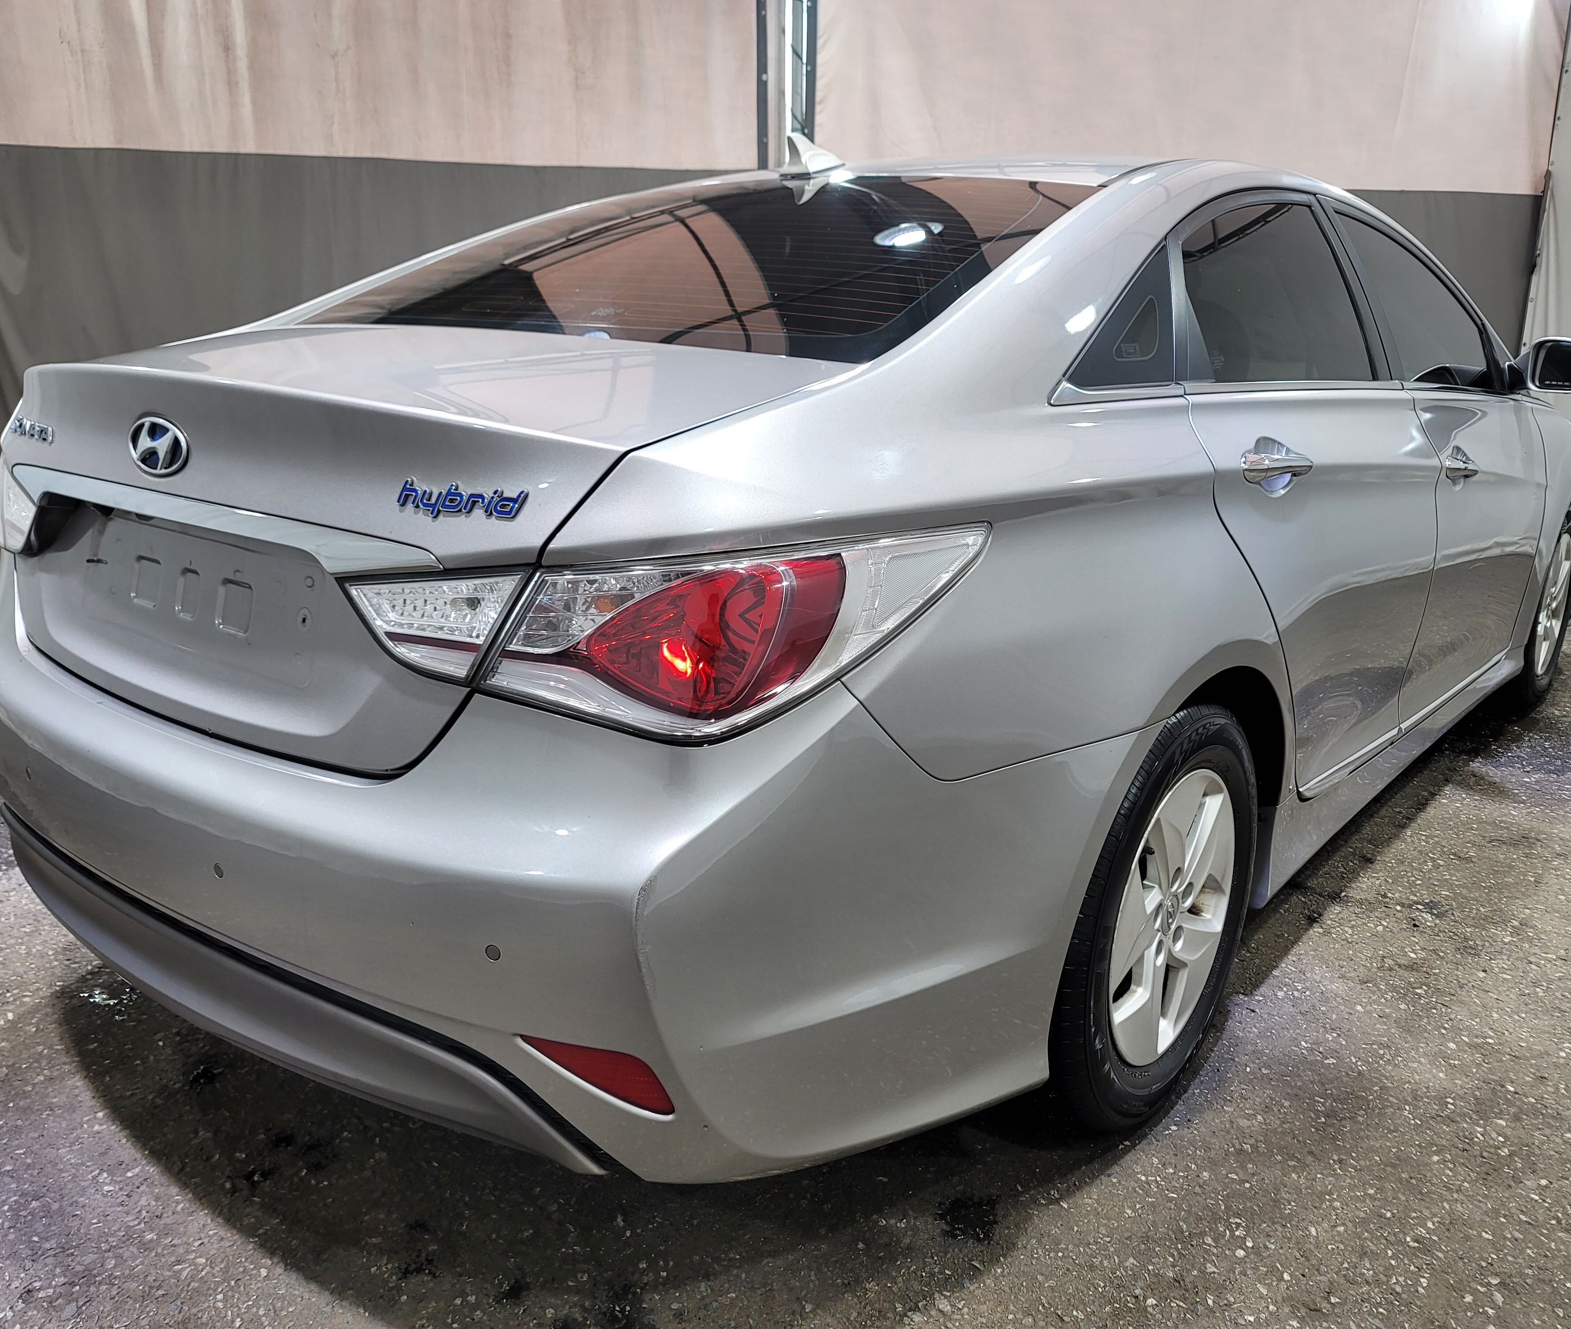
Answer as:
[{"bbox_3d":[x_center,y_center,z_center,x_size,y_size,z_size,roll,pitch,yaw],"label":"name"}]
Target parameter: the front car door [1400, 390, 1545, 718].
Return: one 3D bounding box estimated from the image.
[{"bbox_3d":[1.569,-0.298,2.968,0.150,0.710,1.150,12,19,38],"label":"front car door"}]

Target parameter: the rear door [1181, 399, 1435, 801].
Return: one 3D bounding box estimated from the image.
[{"bbox_3d":[0.879,-0.115,2.157,0.150,0.710,1.090,12,19,38],"label":"rear door"}]

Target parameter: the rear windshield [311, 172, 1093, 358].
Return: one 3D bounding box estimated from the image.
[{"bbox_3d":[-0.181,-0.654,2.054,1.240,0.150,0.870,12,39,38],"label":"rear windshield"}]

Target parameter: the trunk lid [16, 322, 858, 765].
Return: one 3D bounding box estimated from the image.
[{"bbox_3d":[-0.570,-0.210,1.690,1.340,0.430,0.570,12,19,38],"label":"trunk lid"}]

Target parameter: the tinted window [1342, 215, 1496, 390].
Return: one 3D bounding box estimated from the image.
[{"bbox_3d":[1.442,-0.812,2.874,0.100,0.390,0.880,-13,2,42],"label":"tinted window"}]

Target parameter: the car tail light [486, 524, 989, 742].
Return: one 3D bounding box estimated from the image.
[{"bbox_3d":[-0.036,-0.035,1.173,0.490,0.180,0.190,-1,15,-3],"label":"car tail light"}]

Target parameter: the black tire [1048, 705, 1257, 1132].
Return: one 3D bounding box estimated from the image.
[{"bbox_3d":[0.488,0.344,1.875,0.215,0.668,0.668,12,19,38],"label":"black tire"}]

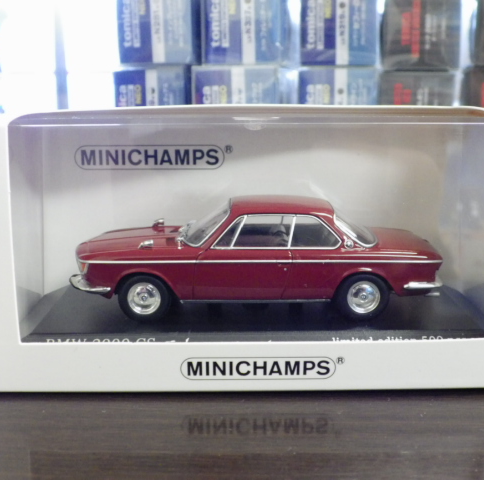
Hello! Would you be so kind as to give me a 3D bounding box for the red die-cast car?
[{"bbox_3d":[0.003,0.004,0.220,0.105,0.032,0.039,-1,11,0],"label":"red die-cast car"}]

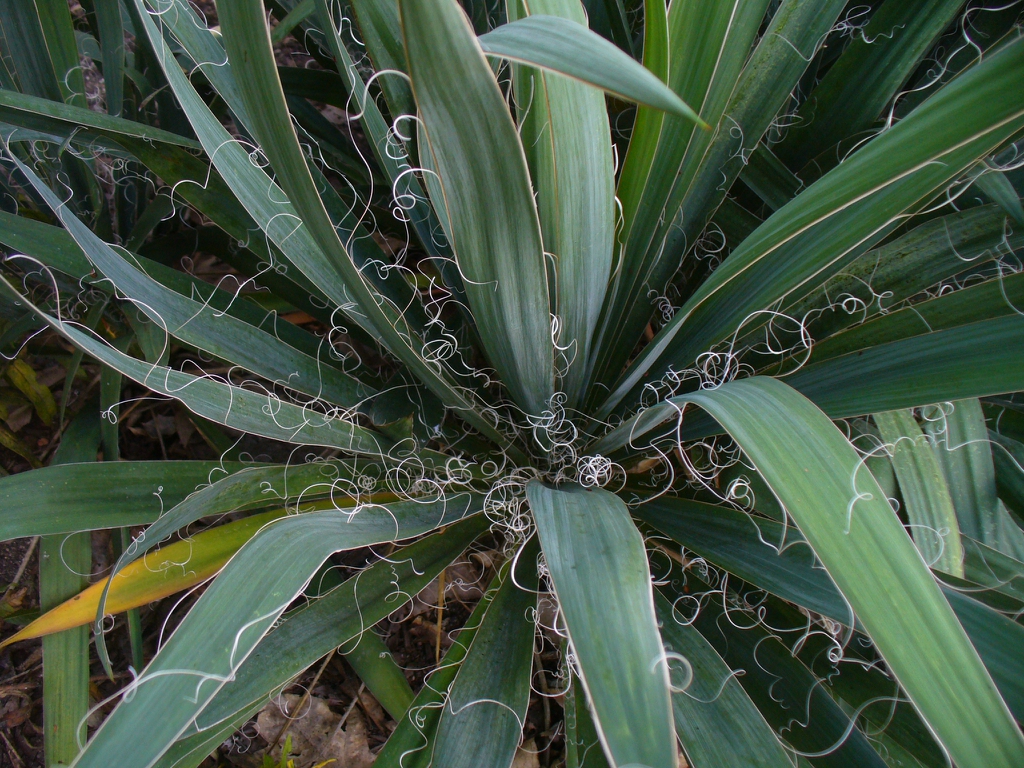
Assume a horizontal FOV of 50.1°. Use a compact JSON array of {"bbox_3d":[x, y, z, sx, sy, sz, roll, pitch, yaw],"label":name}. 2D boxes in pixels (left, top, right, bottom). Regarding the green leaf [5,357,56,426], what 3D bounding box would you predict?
[{"bbox_3d":[-0.393,0.006,0.900,0.022,0.014,0.078,-29,54,-23],"label":"green leaf"}]

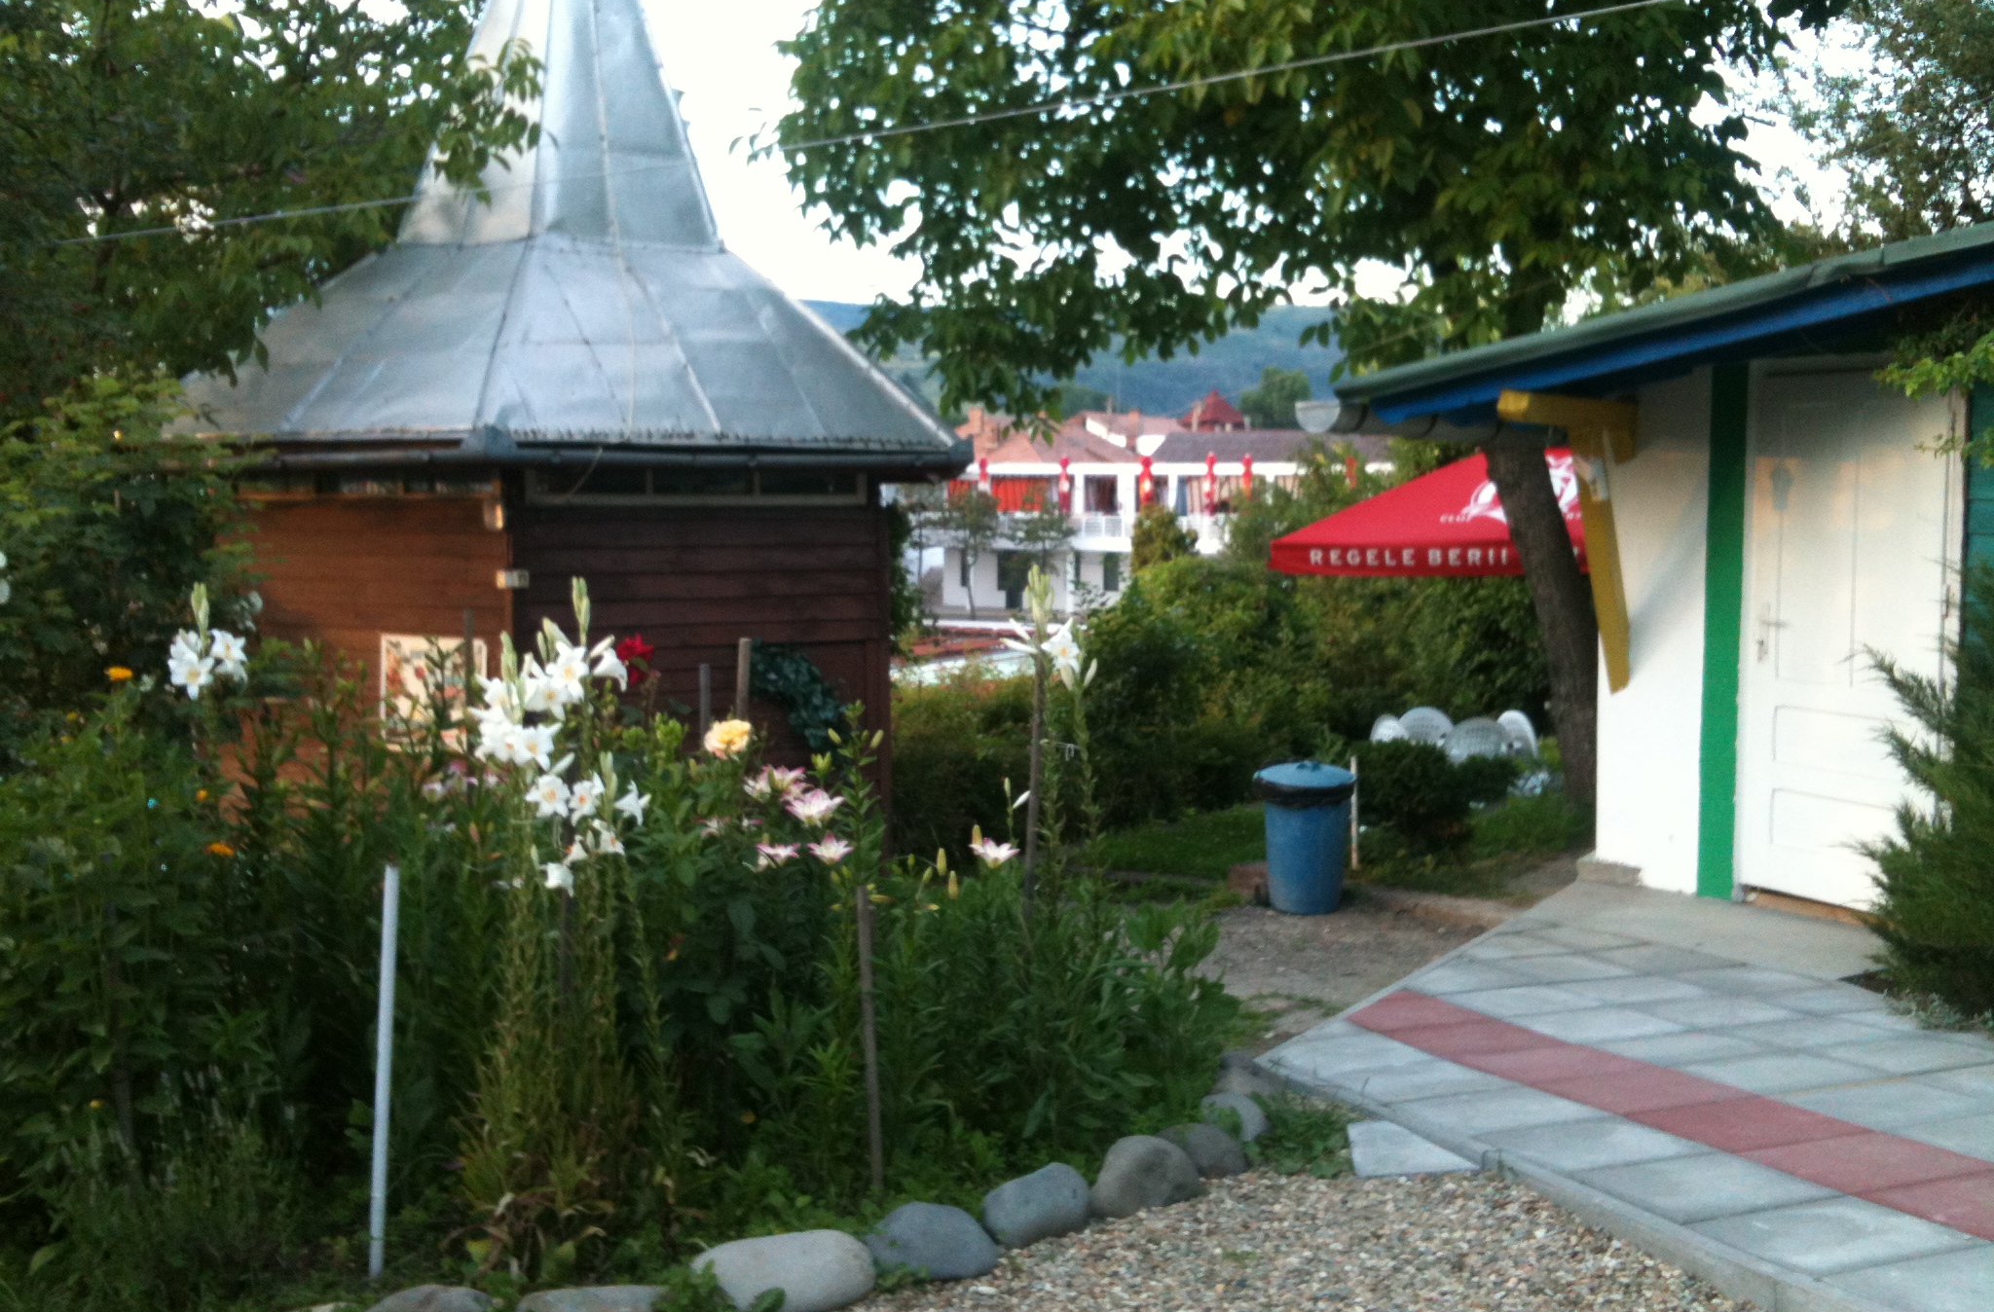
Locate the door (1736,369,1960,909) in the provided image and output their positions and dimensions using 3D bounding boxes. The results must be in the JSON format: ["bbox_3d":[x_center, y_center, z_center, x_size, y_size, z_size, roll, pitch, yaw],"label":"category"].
[{"bbox_3d":[3.215,-0.069,7.621,0.080,2.065,0.936,-3,6,-29],"label":"door"}]

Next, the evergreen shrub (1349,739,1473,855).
[{"bbox_3d":[2.138,0.735,10.400,0.650,0.600,0.620,0,5,0],"label":"evergreen shrub"}]

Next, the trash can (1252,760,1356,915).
[{"bbox_3d":[1.301,0.776,8.550,0.440,0.620,0.440,0,5,0],"label":"trash can"}]

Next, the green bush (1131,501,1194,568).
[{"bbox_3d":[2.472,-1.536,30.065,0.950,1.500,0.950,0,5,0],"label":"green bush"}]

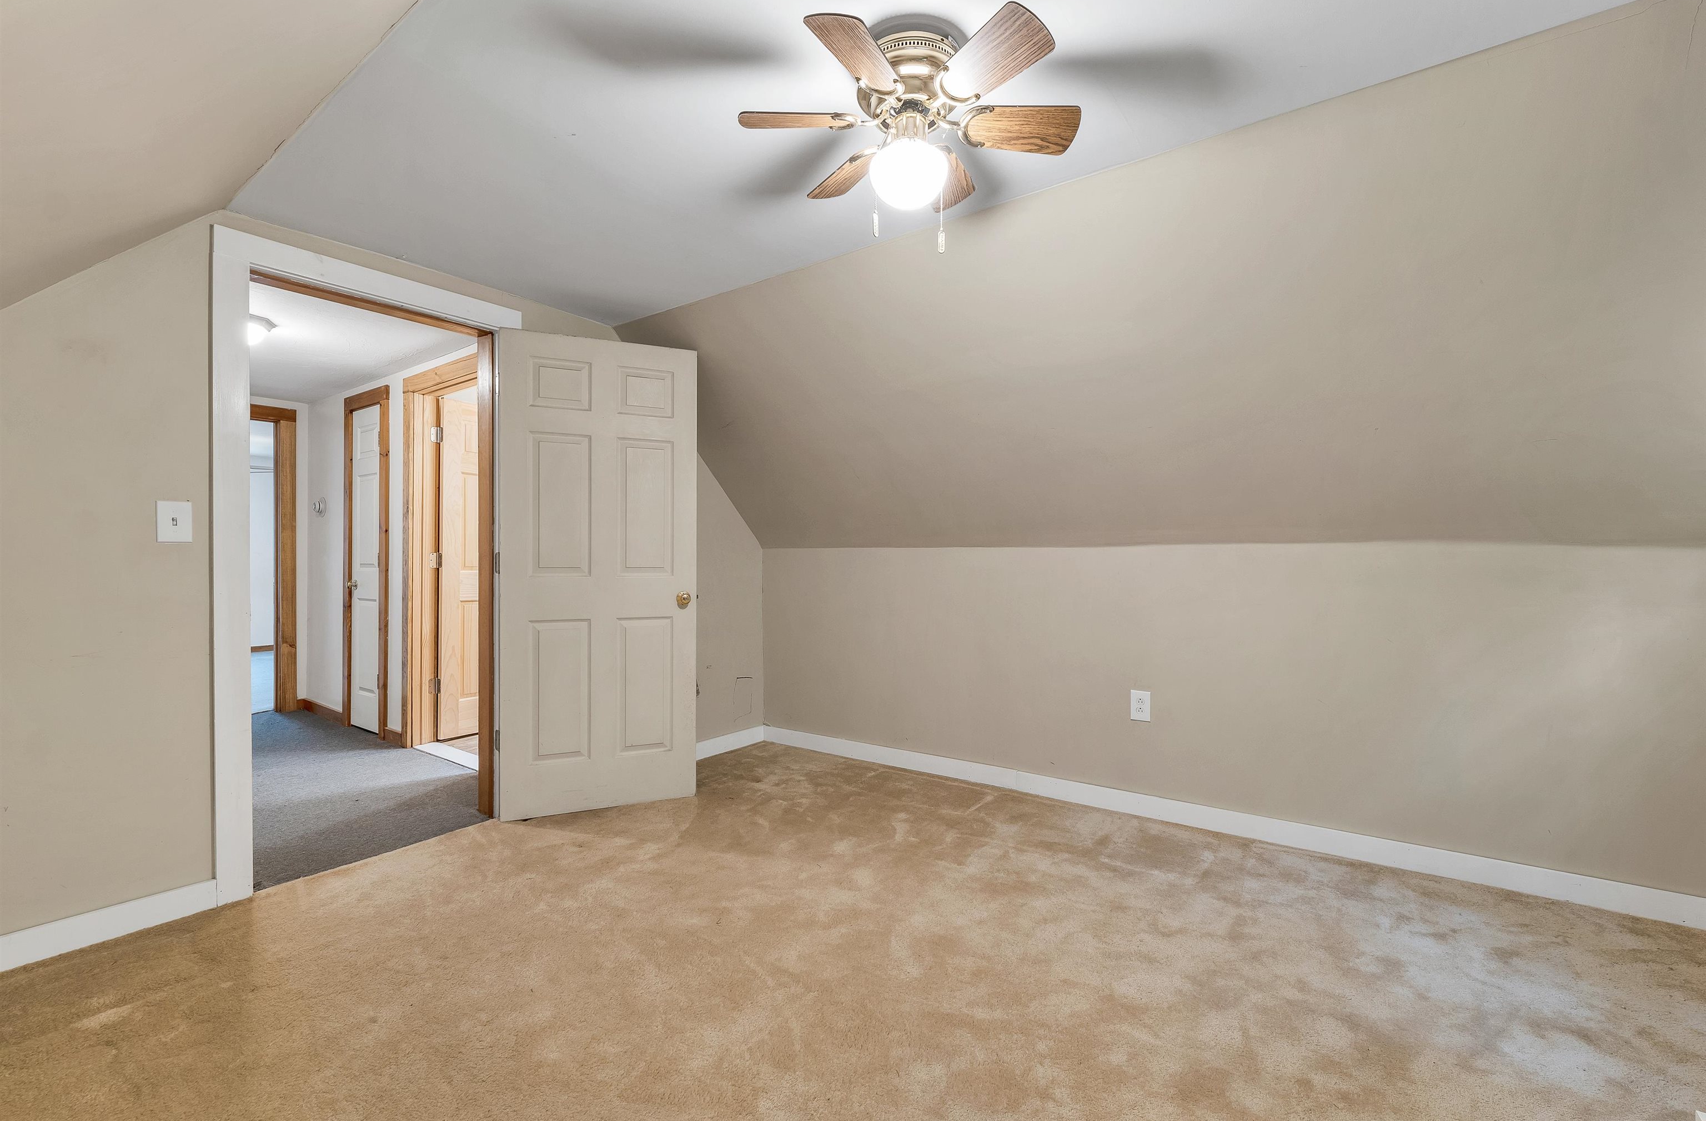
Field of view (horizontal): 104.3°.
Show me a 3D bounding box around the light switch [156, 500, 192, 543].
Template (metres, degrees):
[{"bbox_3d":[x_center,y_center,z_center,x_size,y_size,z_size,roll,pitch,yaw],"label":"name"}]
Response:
[{"bbox_3d":[-2.051,-0.116,2.008,0.014,0.119,0.073,0,0,38],"label":"light switch"}]

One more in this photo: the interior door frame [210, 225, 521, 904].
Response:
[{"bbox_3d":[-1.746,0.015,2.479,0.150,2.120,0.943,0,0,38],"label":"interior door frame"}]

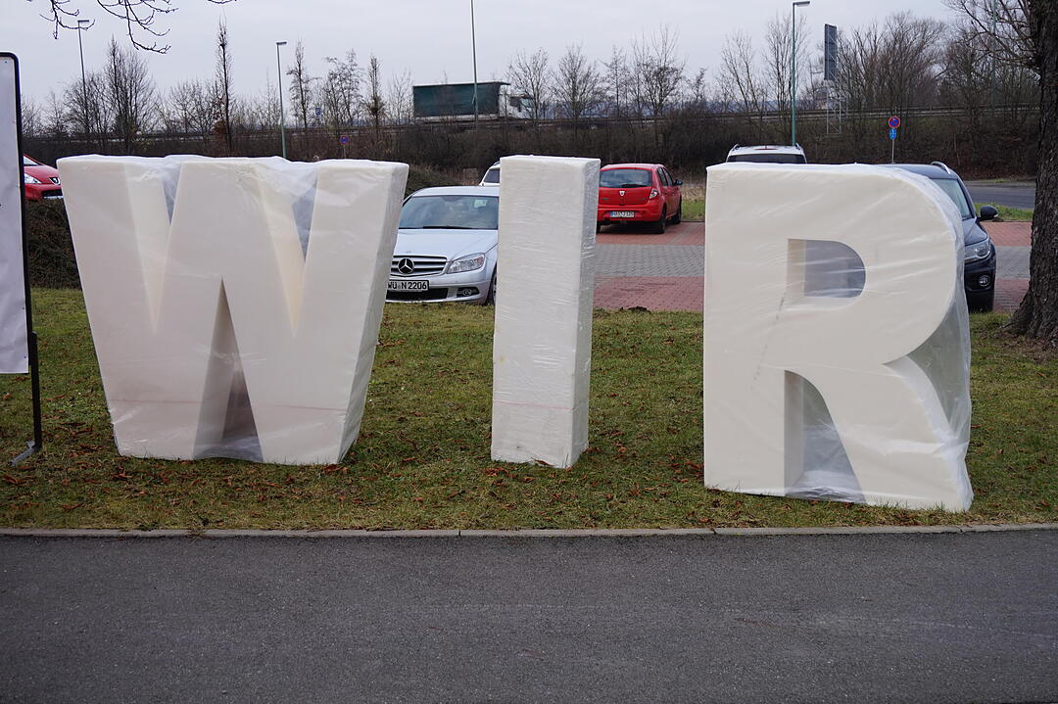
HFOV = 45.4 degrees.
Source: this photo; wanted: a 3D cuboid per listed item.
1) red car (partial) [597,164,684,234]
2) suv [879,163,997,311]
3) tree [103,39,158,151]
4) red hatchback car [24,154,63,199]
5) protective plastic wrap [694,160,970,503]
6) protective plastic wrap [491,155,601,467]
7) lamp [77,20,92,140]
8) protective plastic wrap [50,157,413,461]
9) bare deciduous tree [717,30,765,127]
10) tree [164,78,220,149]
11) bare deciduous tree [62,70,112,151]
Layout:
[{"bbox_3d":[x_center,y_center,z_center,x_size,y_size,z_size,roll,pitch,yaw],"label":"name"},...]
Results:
[{"bbox_3d":[2.361,-3.469,27.814,1.780,1.530,4.030,1,10,13],"label":"red car (partial)"},{"bbox_3d":[4.667,-1.526,15.838,1.830,1.690,4.430,1,10,13],"label":"suv"},{"bbox_3d":[-22.701,-14.575,72.000,2.925,6.925,2.925,-1,10,0],"label":"tree"},{"bbox_3d":[-9.497,-2.990,22.047,4.050,1.470,1.760,5,12,32],"label":"red hatchback car"},{"bbox_3d":[1.837,-0.132,7.486,1.487,1.954,0.550,3,11,24],"label":"protective plastic wrap"},{"bbox_3d":[0.110,-0.273,8.203,0.559,1.954,0.550,4,11,12],"label":"protective plastic wrap"},{"bbox_3d":[-17.554,-10.106,50.514,0.600,6.100,0.220,-1,10,0],"label":"lamp"},{"bbox_3d":[-1.940,-0.289,8.463,2.215,1.954,0.550,2,11,7],"label":"protective plastic wrap"},{"bbox_3d":[13.769,-17.617,82.000,2.961,6.614,2.961,-1,10,0],"label":"bare deciduous tree"},{"bbox_3d":[-24.048,-16.893,90.000,3.927,5.166,3.927,-1,10,0],"label":"tree"},{"bbox_3d":[-28.015,-15.264,80.000,2.889,5.336,2.889,-1,10,0],"label":"bare deciduous tree"}]

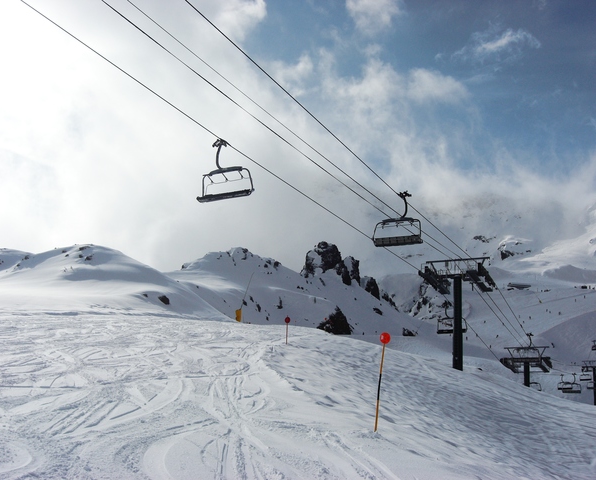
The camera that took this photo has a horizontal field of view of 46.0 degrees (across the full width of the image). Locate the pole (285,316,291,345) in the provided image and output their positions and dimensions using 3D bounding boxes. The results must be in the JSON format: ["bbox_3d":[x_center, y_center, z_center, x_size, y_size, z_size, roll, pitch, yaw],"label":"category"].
[{"bbox_3d":[-0.480,4.136,32.133,0.220,1.275,0.170,2,-12,-1],"label":"pole"}]

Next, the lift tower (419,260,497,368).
[{"bbox_3d":[16.004,7.442,70.145,6.900,11.000,6.000,-4,-14,28],"label":"lift tower"}]

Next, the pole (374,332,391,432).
[{"bbox_3d":[1.674,2.865,14.205,0.200,1.980,0.170,5,-12,8],"label":"pole"}]

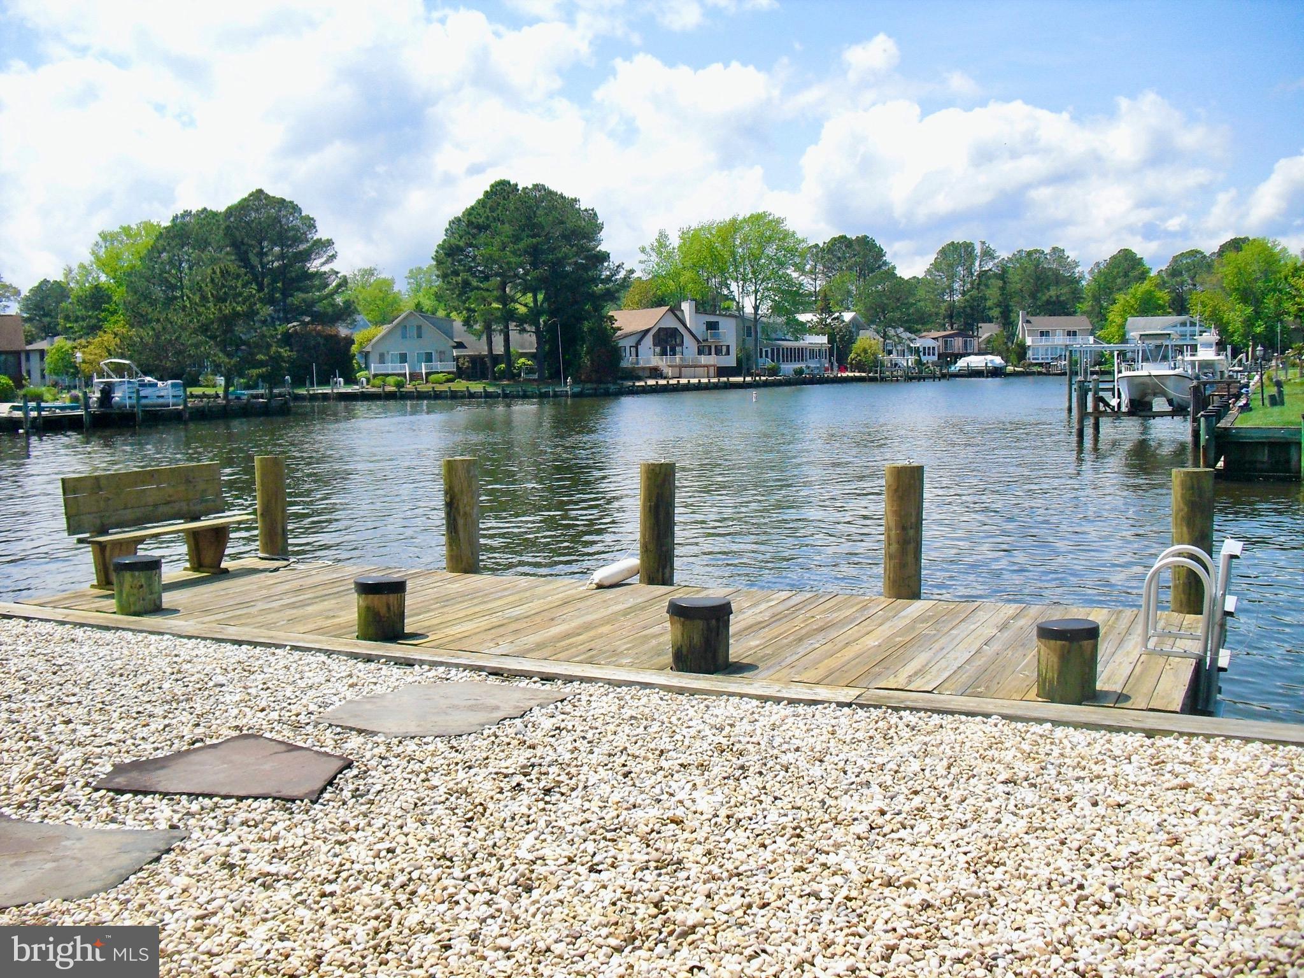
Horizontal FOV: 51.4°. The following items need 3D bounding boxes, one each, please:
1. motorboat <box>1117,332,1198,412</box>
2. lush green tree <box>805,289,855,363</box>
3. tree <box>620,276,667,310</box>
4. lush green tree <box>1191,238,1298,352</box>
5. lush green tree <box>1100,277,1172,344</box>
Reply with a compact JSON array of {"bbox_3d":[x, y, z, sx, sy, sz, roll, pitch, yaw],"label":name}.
[{"bbox_3d":[16.964,-3.913,45.300,2.500,2.620,7.300,1,6,24],"label":"motorboat"},{"bbox_3d":[22.350,-20.110,170.000,6.000,9.960,5.700,0,5,7],"label":"lush green tree"},{"bbox_3d":[-1.098,-20.673,172.000,6.460,12.533,6.460,-1,5,0],"label":"tree"},{"bbox_3d":[50.235,-15.550,115.000,8.700,11.490,8.700,-1,5,0],"label":"lush green tree"},{"bbox_3d":[69.653,-24.170,195.000,10.000,12.740,9.500,-1,5,0],"label":"lush green tree"}]

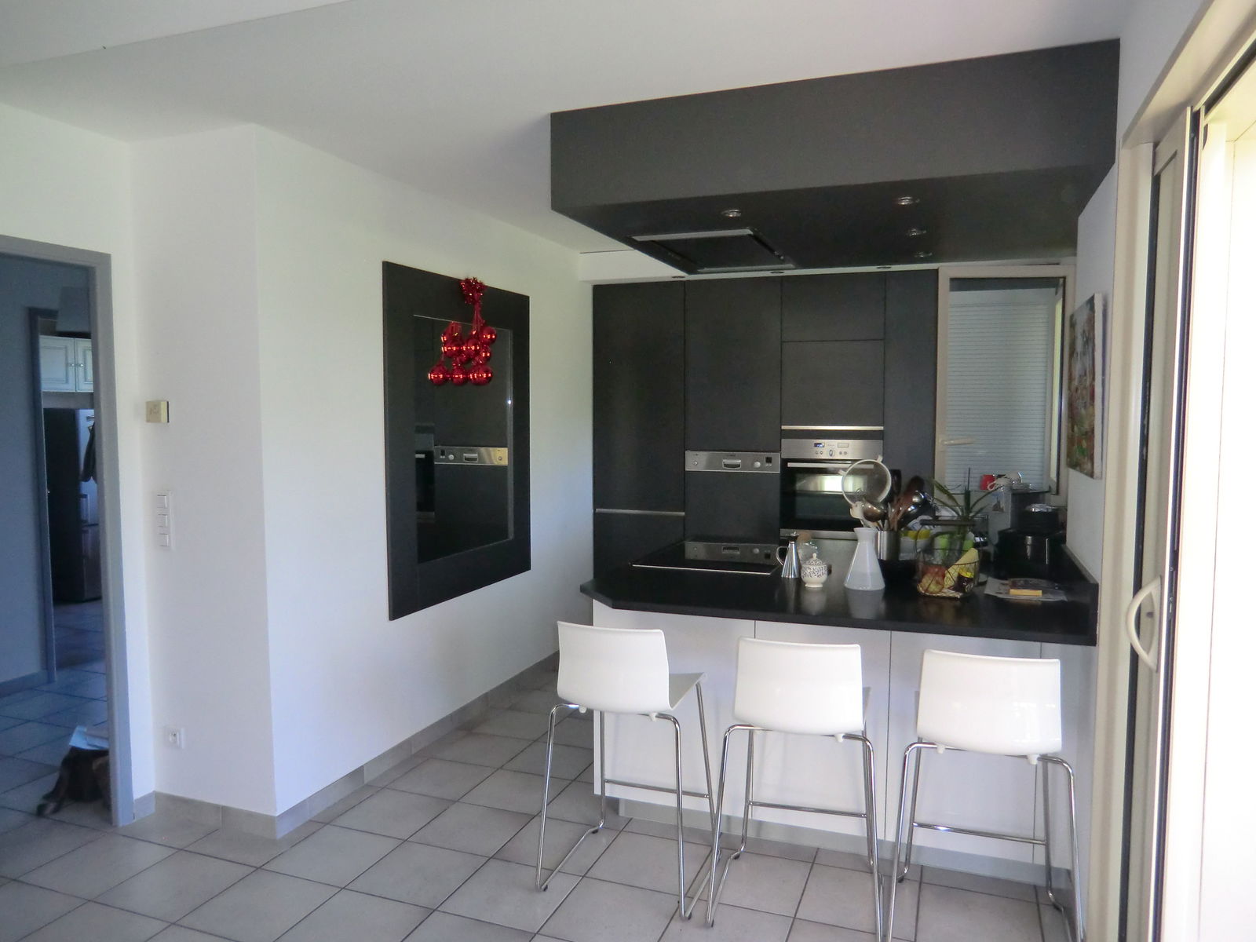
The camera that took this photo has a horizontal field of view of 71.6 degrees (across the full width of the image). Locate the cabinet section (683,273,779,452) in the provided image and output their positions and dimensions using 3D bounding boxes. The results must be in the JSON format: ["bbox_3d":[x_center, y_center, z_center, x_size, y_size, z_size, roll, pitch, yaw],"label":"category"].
[{"bbox_3d":[0.740,-0.657,5.557,0.602,1.054,0.580,1,4,21],"label":"cabinet section"}]

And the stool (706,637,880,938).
[{"bbox_3d":[0.513,0.885,2.625,0.468,0.846,0.495,1,4,20],"label":"stool"}]

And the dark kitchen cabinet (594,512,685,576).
[{"bbox_3d":[0.166,0.636,5.819,0.611,0.810,0.584,2,4,21],"label":"dark kitchen cabinet"}]

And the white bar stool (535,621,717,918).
[{"bbox_3d":[0.024,0.874,2.804,0.472,0.846,0.489,1,4,20],"label":"white bar stool"}]

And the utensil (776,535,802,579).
[{"bbox_3d":[0.649,0.339,3.471,0.104,0.165,0.068,1,4,20],"label":"utensil"}]

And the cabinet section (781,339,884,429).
[{"bbox_3d":[1.300,-0.523,5.351,0.598,0.513,0.580,1,4,21],"label":"cabinet section"}]

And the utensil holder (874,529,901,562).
[{"bbox_3d":[0.950,0.302,3.207,0.112,0.160,0.112,1,4,21],"label":"utensil holder"}]

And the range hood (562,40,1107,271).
[{"bbox_3d":[0.804,-1.068,3.321,1.692,0.324,1.439,1,4,20],"label":"range hood"}]

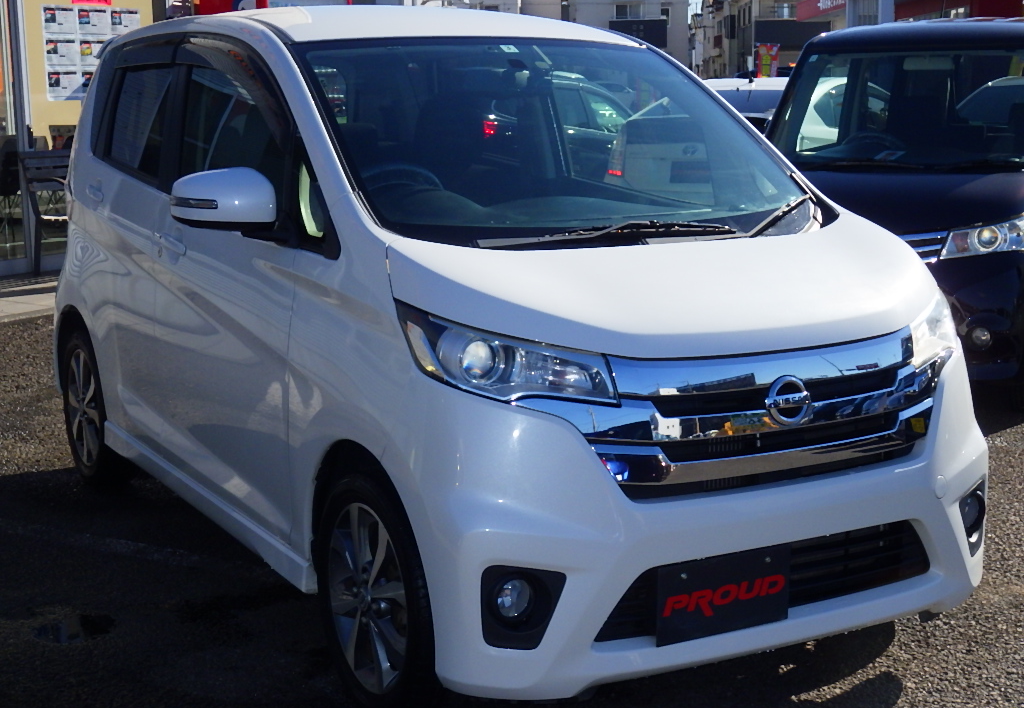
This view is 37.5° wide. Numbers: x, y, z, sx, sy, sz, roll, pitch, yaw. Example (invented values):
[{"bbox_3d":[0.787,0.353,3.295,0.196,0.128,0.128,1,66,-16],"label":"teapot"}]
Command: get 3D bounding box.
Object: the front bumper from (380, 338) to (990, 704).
[{"bbox_3d":[0.483,0.324,3.298,1.470,0.630,0.460,-6,11,-29],"label":"front bumper"}]

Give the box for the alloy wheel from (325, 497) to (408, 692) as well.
[{"bbox_3d":[-0.254,0.525,3.311,0.160,0.414,0.414,-6,11,-29],"label":"alloy wheel"}]

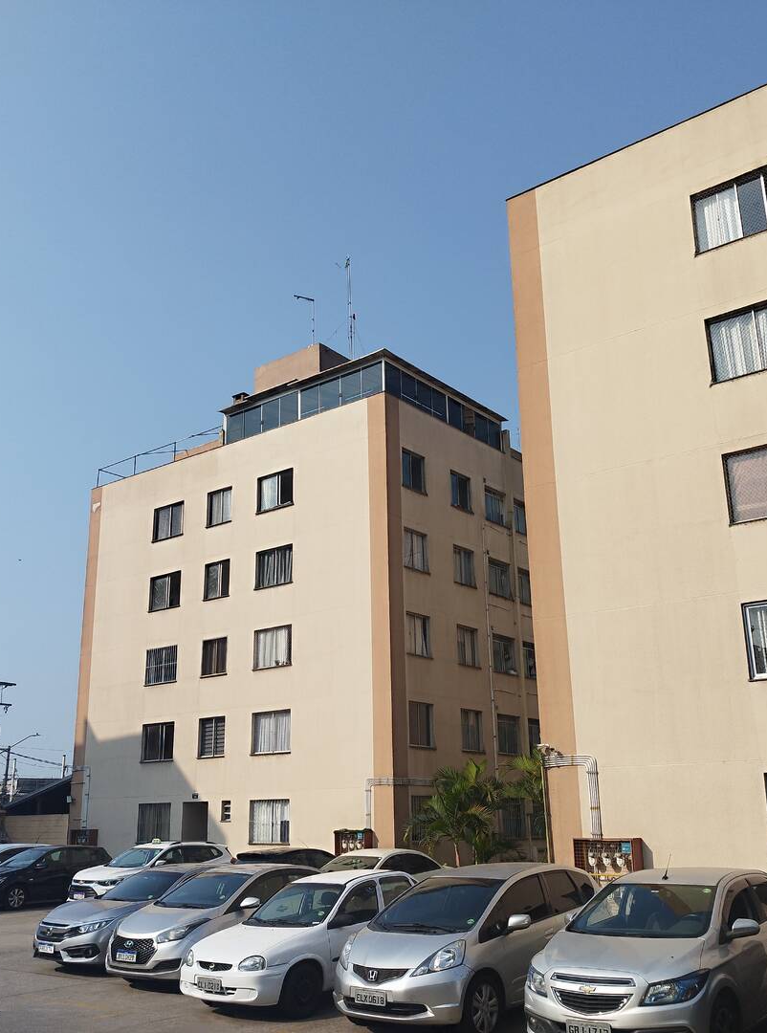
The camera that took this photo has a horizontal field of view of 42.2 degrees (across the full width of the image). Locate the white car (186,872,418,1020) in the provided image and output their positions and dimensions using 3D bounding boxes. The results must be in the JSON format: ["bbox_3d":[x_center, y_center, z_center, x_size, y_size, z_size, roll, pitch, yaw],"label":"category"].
[{"bbox_3d":[-0.615,5.132,12.257,1.610,1.400,4.030,-15,-22,37],"label":"white car"}]

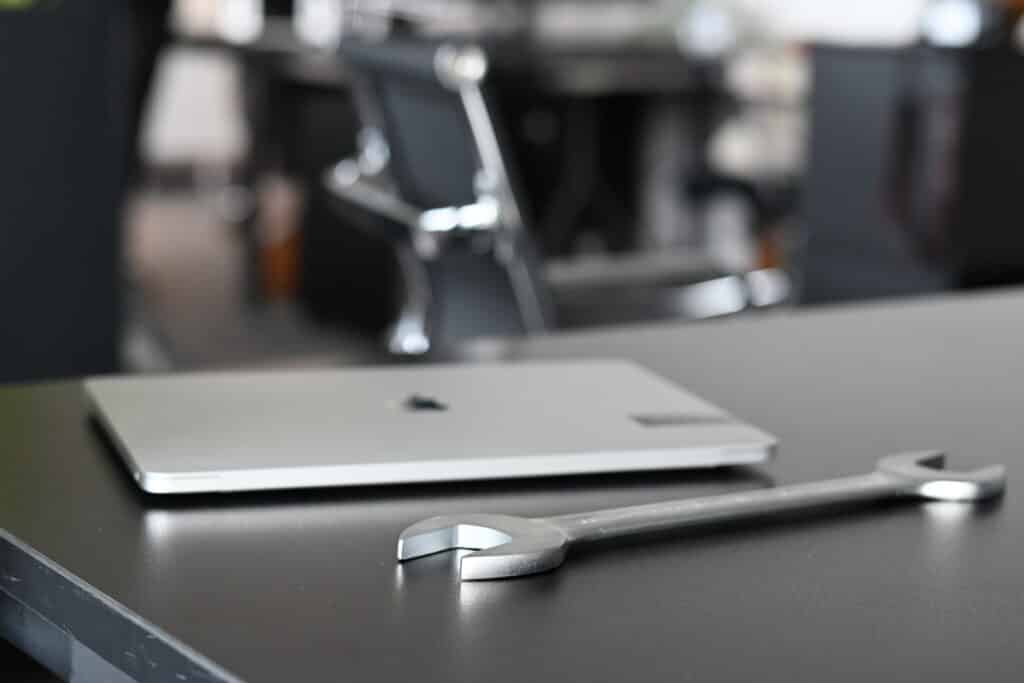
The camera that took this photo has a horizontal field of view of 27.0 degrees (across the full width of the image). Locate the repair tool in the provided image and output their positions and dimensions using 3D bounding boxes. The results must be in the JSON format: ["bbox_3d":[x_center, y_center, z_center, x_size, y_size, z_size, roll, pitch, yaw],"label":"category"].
[{"bbox_3d":[0.094,0.074,0.926,0.316,0.010,0.070,-4,12,-31],"label":"repair tool"}]

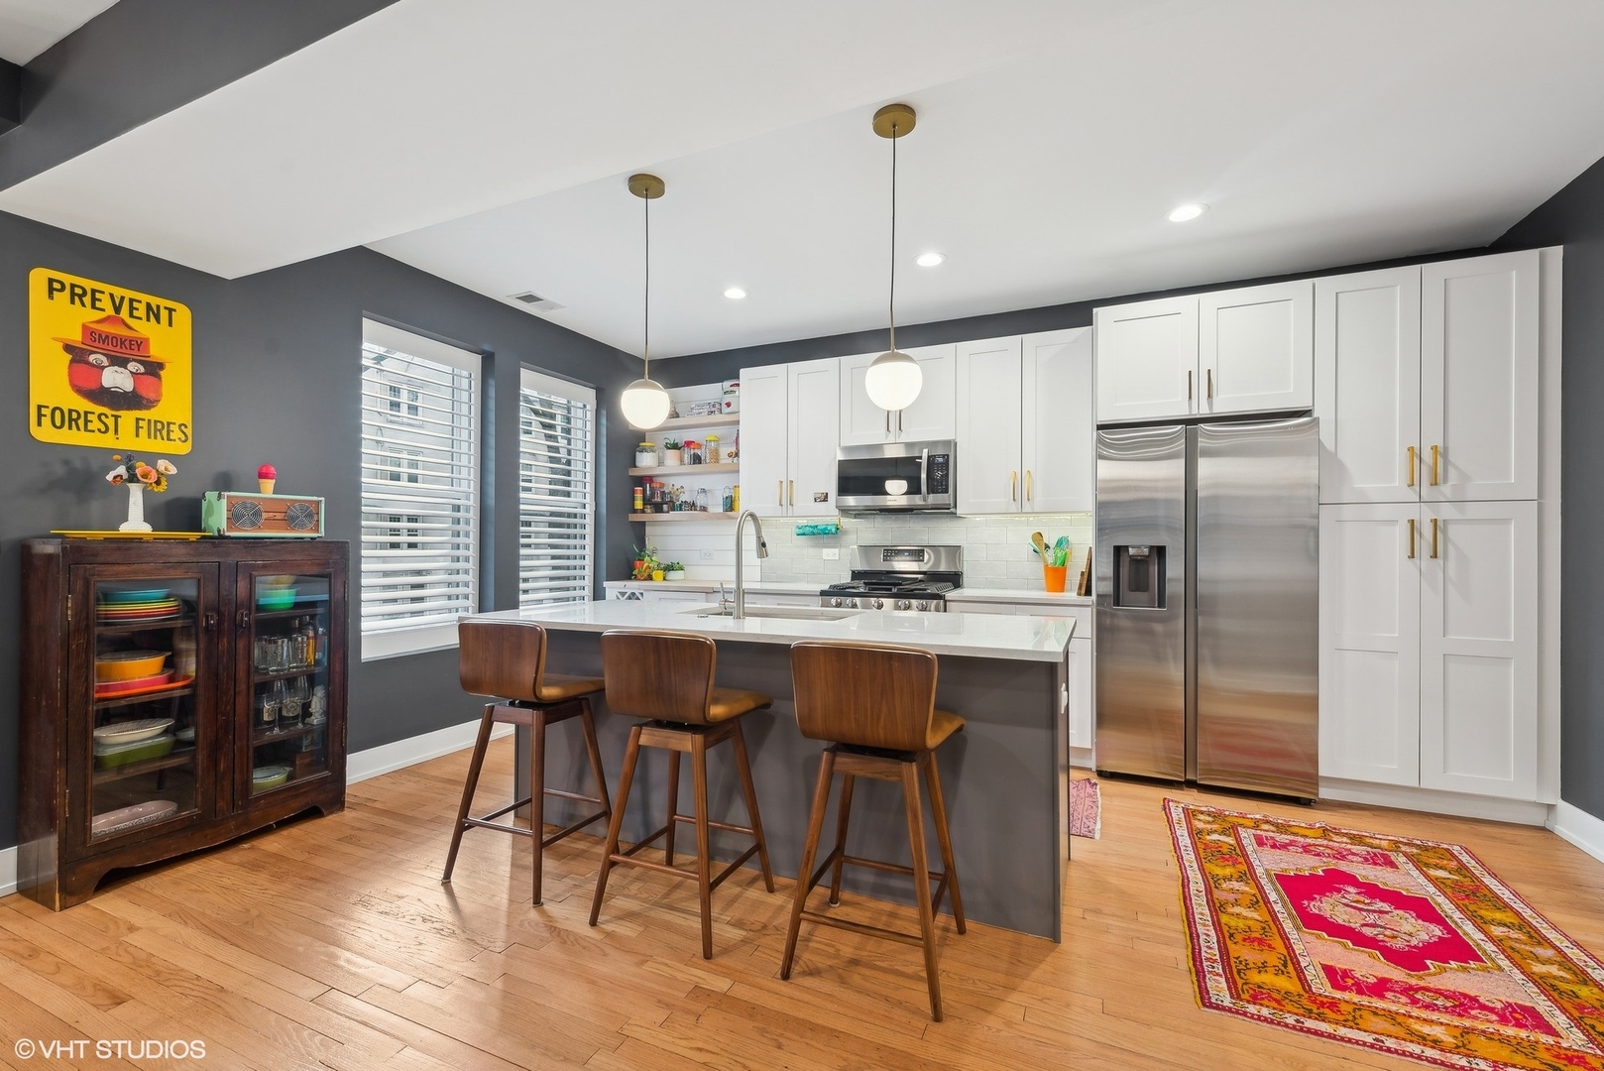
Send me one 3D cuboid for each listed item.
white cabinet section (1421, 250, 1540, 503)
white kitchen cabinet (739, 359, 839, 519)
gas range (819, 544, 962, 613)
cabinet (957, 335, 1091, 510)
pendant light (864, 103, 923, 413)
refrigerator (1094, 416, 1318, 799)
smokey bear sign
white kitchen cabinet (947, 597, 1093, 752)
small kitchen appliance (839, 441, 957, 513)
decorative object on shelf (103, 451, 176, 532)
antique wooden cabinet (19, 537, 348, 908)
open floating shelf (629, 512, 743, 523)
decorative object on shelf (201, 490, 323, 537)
[{"bbox_3d":[3.002,-0.661,3.110,0.374,1.030,0.594,0,0,25],"label":"white cabinet section"},{"bbox_3d":[-0.030,-0.649,4.753,0.756,1.051,0.320,0,-1,24],"label":"white kitchen cabinet"},{"bbox_3d":[0.594,0.658,4.232,0.763,1.180,0.700,0,-1,24],"label":"gas range"},{"bbox_3d":[1.373,-0.653,4.122,0.766,1.056,0.320,0,-1,24],"label":"cabinet"},{"bbox_3d":[0.325,-0.946,2.340,0.200,1.018,0.200,0,0,24],"label":"pendant light"},{"bbox_3d":[2.064,0.355,3.525,0.909,1.776,0.711,0,0,24],"label":"refrigerator"},{"bbox_3d":[-2.592,-0.627,2.530,0.015,0.606,0.455,0,0,24],"label":"smokey bear sign"},{"bbox_3d":[1.322,0.788,3.953,0.760,0.845,0.630,0,-1,24],"label":"white kitchen cabinet"},{"bbox_3d":[0.652,-0.368,4.362,0.763,0.419,0.411,0,0,24],"label":"small kitchen appliance"},{"bbox_3d":[-2.452,-0.154,2.490,0.155,0.288,0.175,0,-1,24],"label":"decorative object on shelf"},{"bbox_3d":[-2.382,0.630,2.675,0.291,1.214,0.922,0,0,24],"label":"antique wooden cabinet"},{"bbox_3d":[-0.833,-0.139,5.142,1.072,0.048,0.187,0,0,24],"label":"open floating shelf"},{"bbox_3d":[-2.286,-0.075,2.854,0.170,0.188,0.373,0,-1,24],"label":"decorative object on shelf"}]

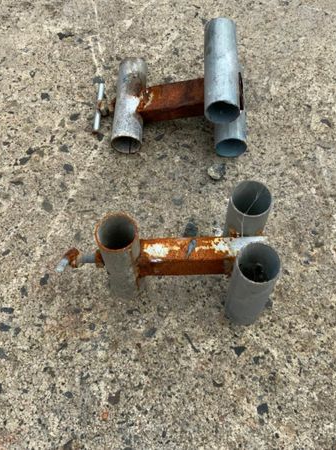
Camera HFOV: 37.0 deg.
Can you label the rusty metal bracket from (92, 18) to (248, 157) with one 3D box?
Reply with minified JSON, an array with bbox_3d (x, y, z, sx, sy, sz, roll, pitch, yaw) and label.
[{"bbox_3d":[0.002,-0.219,0.803,0.249,0.128,0.174,1,63,2],"label":"rusty metal bracket"}]

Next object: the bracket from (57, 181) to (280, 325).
[{"bbox_3d":[-0.008,0.044,0.647,0.274,0.166,0.132,-2,63,0],"label":"bracket"}]

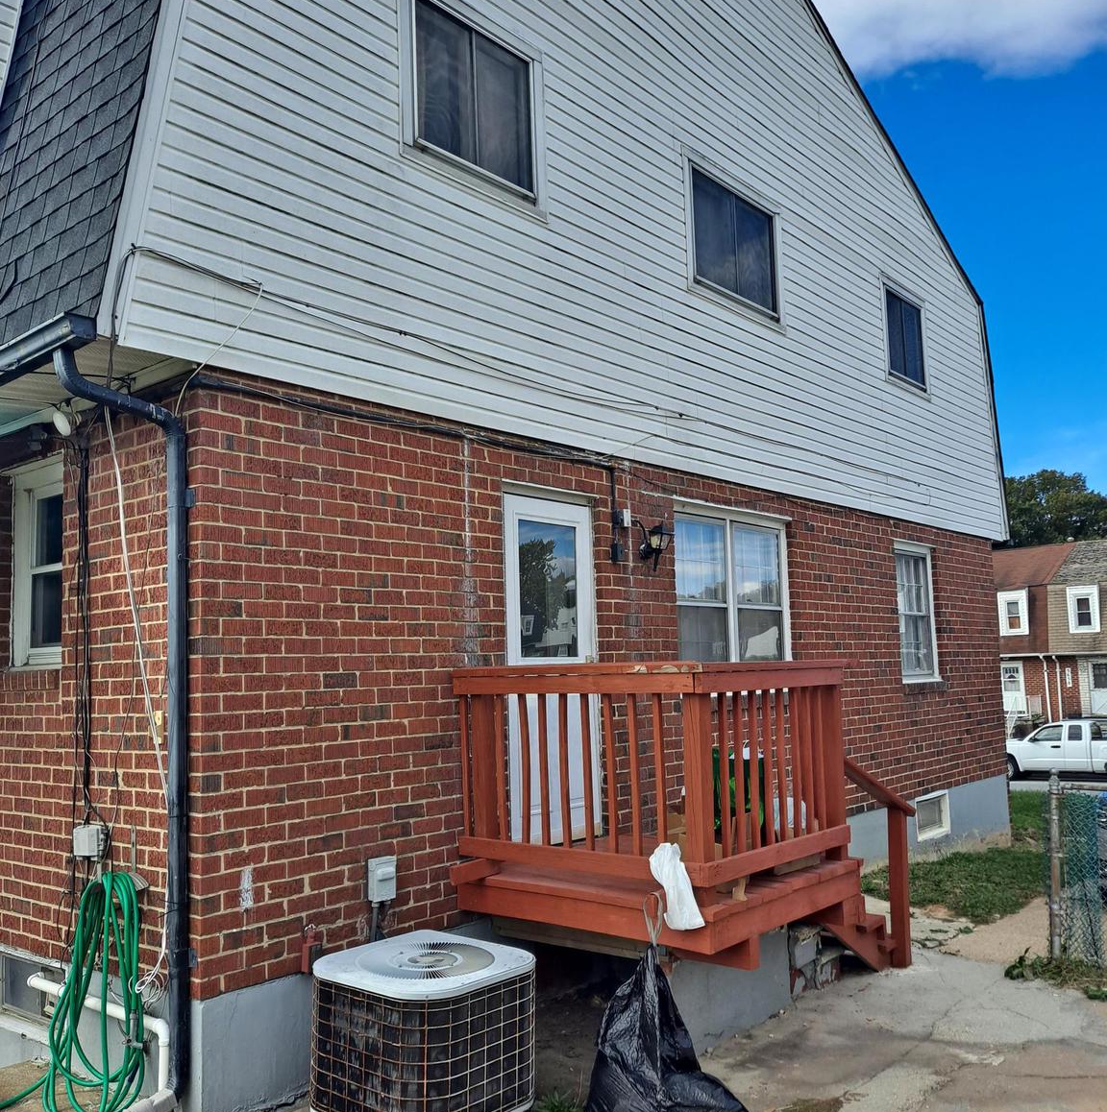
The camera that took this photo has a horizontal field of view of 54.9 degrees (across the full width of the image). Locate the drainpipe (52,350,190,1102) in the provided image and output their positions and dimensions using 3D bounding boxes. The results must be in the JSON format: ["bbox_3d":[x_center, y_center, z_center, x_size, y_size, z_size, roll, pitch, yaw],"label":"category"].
[{"bbox_3d":[-1.740,0.681,4.286,0.090,3.000,0.595,-7,-8,40],"label":"drainpipe"}]

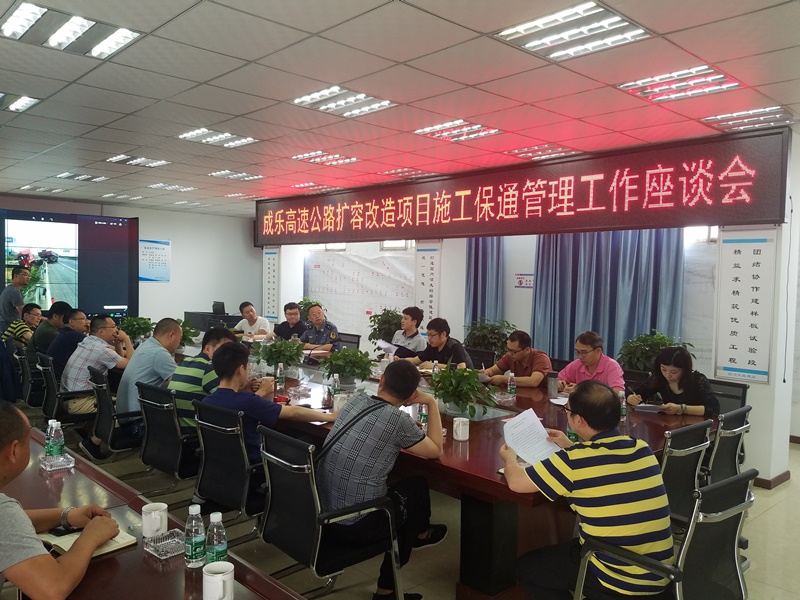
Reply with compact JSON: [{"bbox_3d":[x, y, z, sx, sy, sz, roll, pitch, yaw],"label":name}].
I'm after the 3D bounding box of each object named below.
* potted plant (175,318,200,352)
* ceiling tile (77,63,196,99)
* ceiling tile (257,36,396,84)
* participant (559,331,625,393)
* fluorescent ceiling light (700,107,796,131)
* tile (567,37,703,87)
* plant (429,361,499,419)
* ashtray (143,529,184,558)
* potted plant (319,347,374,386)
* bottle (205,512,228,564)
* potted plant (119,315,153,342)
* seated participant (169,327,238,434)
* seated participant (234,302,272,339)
[{"bbox_3d":[-2.466,0.399,6.750,0.420,0.370,0.420,-1,3,-43],"label":"potted plant"},{"bbox_3d":[-1.676,-1.396,3.840,0.595,0.020,0.595,-2,4,-45],"label":"ceiling tile"},{"bbox_3d":[-0.428,-1.373,3.452,0.600,0.020,0.600,-2,5,-43],"label":"ceiling tile"},{"bbox_3d":[1.435,0.852,4.560,0.760,1.260,0.520,-2,4,-45],"label":"participant"},{"bbox_3d":[2.684,-1.398,4.589,0.600,0.060,0.600,-2,5,-43],"label":"fluorescent ceiling light"},{"bbox_3d":[1.294,-1.319,3.329,0.600,0.020,0.600,-2,5,-43],"label":"tile"},{"bbox_3d":[0.418,0.599,4.020,0.440,0.380,0.460,1,3,0],"label":"plant"},{"bbox_3d":[-0.719,0.761,1.877,0.112,0.031,0.109,3,3,41],"label":"ashtray"},{"bbox_3d":[-0.426,0.517,4.780,0.440,0.300,0.440,-2,4,-45],"label":"potted plant"},{"bbox_3d":[-0.563,0.746,1.840,0.063,0.180,0.063,-2,5,-43],"label":"bottle"},{"bbox_3d":[-3.521,0.399,8.000,0.450,0.340,0.460,-2,4,-45],"label":"potted plant"},{"bbox_3d":[-1.220,0.795,4.050,0.820,1.260,0.530,-1,3,-42],"label":"seated participant"},{"bbox_3d":[-1.870,0.662,7.500,0.520,1.240,0.780,2,2,13],"label":"seated participant"}]

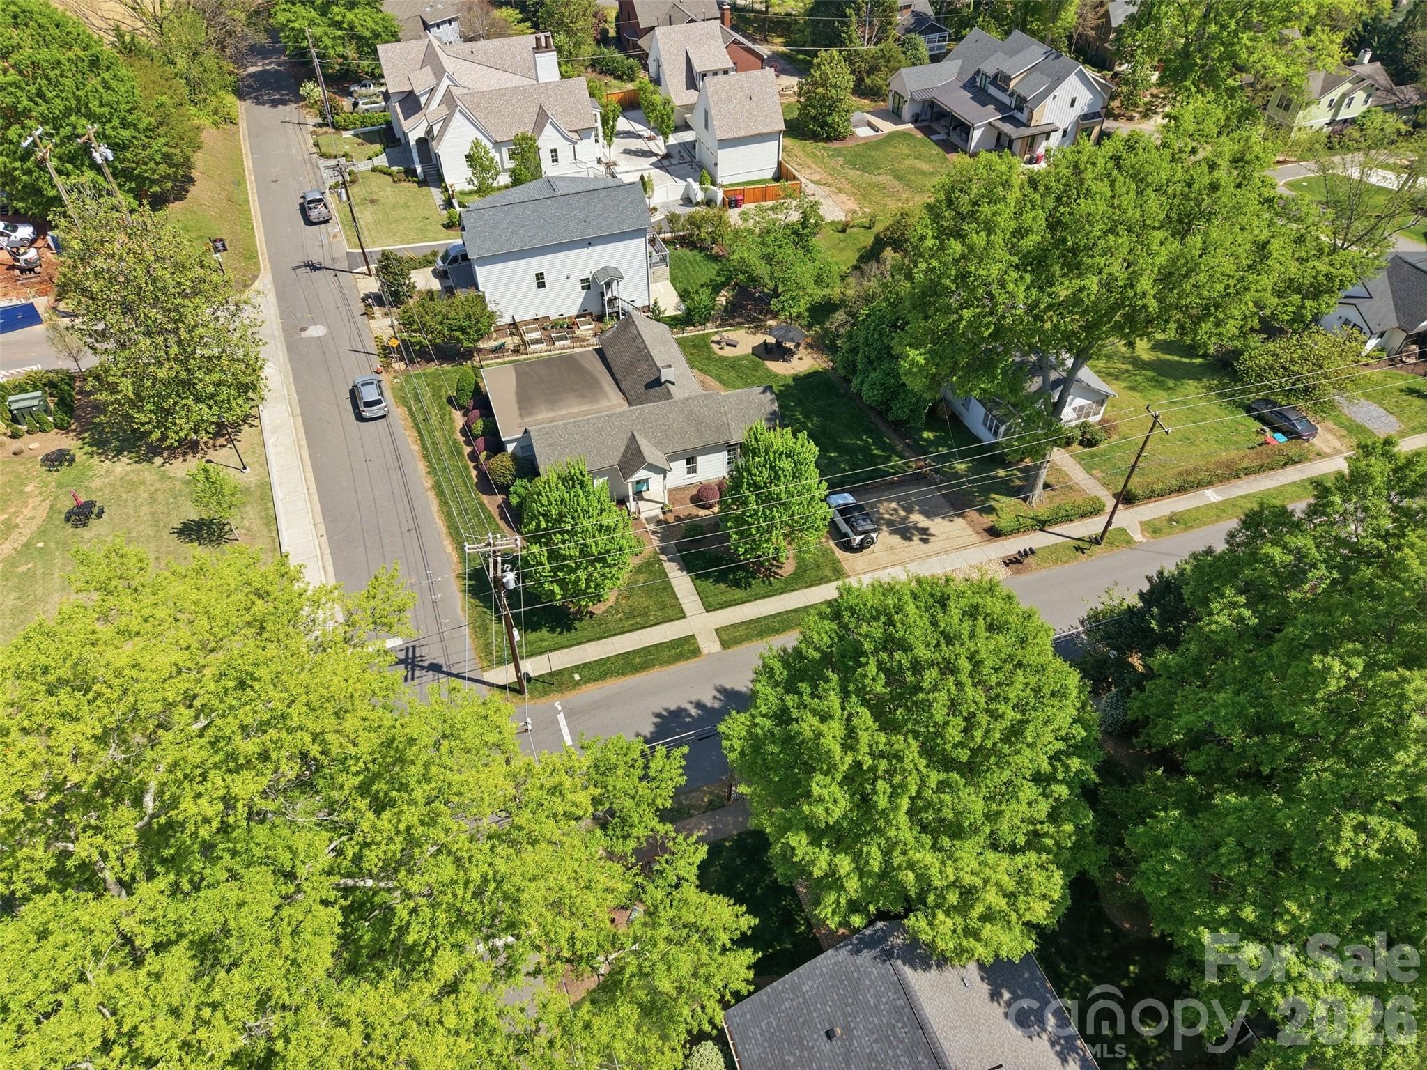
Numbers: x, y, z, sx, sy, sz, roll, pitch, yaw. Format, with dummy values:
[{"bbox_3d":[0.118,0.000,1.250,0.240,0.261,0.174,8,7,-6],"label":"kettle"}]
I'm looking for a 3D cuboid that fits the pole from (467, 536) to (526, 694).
[{"bbox_3d":[-10.093,4.240,48.724,2.500,11.500,2.400,-7,44,-8],"label":"pole"}]

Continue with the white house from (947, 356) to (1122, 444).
[{"bbox_3d":[24.822,-12.850,78.995,10.600,5.400,9.800,-13,48,-13],"label":"white house"}]

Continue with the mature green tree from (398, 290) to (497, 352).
[{"bbox_3d":[-22.187,-17.569,83.122,8.100,5.200,5.600,-12,48,-12],"label":"mature green tree"}]

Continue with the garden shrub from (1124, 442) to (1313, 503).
[{"bbox_3d":[35.177,-4.842,68.570,16.300,1.000,1.500,-14,49,-13],"label":"garden shrub"}]

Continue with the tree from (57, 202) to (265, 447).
[{"bbox_3d":[-39.224,-14.633,72.255,12.200,16.500,12.200,-12,48,-12],"label":"tree"}]

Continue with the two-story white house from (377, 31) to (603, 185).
[{"bbox_3d":[-23.625,-44.424,101.076,18.000,9.500,21.500,-16,46,-17],"label":"two-story white house"}]

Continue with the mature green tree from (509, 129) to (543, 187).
[{"bbox_3d":[-17.912,-35.733,94.778,3.200,5.500,3.200,-16,46,-17],"label":"mature green tree"}]

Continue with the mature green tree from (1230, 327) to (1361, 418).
[{"bbox_3d":[42.249,-11.820,70.853,8.200,5.300,7.600,-16,46,-17],"label":"mature green tree"}]

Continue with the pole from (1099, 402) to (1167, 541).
[{"bbox_3d":[27.529,-3.574,65.591,0.450,11.900,2.500,-11,47,-11],"label":"pole"}]

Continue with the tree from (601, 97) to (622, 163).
[{"bbox_3d":[-9.861,-39.066,95.801,2.200,6.400,2.200,-14,49,-13],"label":"tree"}]

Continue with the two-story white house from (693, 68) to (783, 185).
[{"bbox_3d":[2.578,-39.633,94.897,6.900,9.100,6.600,-14,49,-13],"label":"two-story white house"}]

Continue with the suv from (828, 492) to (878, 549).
[{"bbox_3d":[9.020,-1.007,64.109,1.900,1.850,4.750,-14,49,-13],"label":"suv"}]

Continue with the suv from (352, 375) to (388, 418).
[{"bbox_3d":[-24.281,-9.902,70.231,1.900,1.700,4.800,-15,49,-14],"label":"suv"}]

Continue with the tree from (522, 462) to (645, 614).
[{"bbox_3d":[-7.172,0.200,54.552,6.700,9.500,6.700,0,43,0],"label":"tree"}]

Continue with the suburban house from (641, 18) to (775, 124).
[{"bbox_3d":[-2.414,-51.666,109.620,7.800,8.800,9.400,-16,46,-17],"label":"suburban house"}]

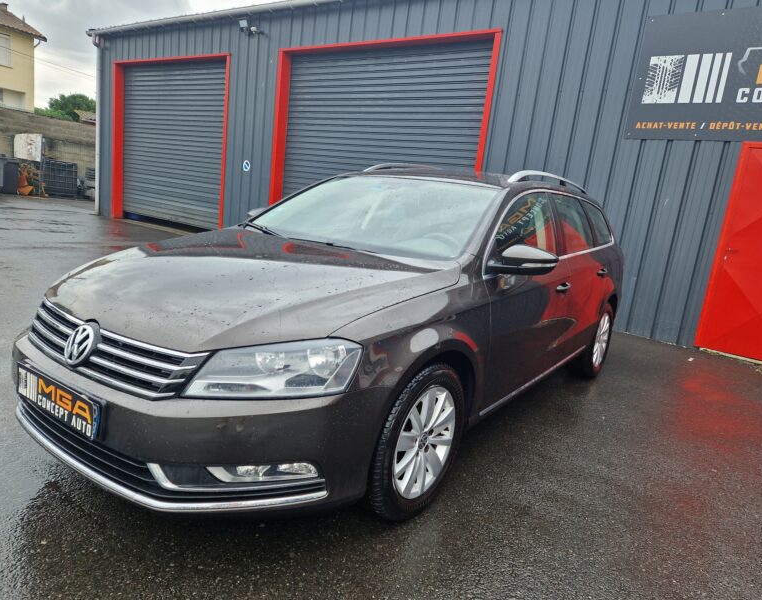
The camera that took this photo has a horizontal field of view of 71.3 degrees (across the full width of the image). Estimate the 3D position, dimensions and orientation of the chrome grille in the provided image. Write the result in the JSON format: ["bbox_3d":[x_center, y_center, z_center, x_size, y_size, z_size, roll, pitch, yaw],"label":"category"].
[{"bbox_3d":[-0.961,0.134,1.776,1.080,0.175,0.140,13,12,34],"label":"chrome grille"}]

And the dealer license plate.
[{"bbox_3d":[-1.050,0.320,1.719,0.525,0.115,0.025,13,12,34],"label":"dealer license plate"}]

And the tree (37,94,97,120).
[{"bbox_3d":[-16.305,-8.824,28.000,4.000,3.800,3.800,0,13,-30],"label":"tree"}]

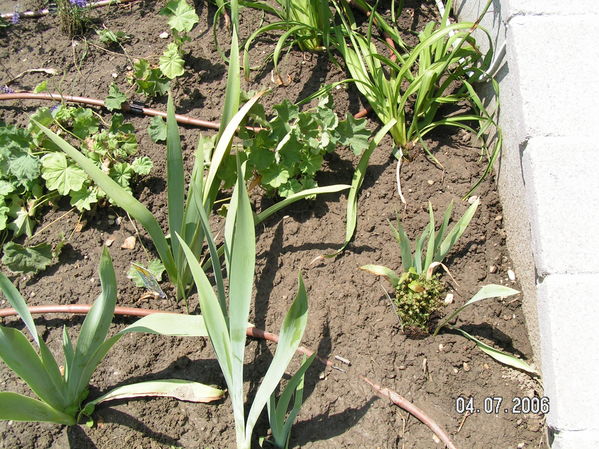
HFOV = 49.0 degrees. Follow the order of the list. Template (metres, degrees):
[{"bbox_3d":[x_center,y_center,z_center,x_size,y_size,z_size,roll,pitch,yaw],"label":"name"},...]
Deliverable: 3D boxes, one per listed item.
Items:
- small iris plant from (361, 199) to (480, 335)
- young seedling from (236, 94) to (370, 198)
[{"bbox_3d":[0.244,0.082,1.325,0.242,0.180,0.217,0,54,0],"label":"small iris plant"},{"bbox_3d":[0.009,-0.185,1.516,0.309,0.190,0.215,0,54,0],"label":"young seedling"}]

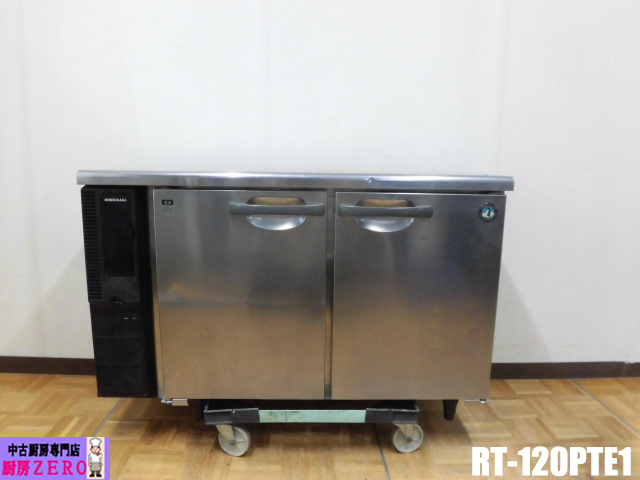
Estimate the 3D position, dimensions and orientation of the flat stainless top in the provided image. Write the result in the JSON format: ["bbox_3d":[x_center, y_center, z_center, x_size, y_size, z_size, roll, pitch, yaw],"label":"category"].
[{"bbox_3d":[-0.065,-0.196,1.434,1.200,0.040,0.450,1,9,-1],"label":"flat stainless top"}]

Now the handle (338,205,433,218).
[{"bbox_3d":[0.180,-0.077,1.217,0.260,0.033,0.034,1,9,-1],"label":"handle"}]

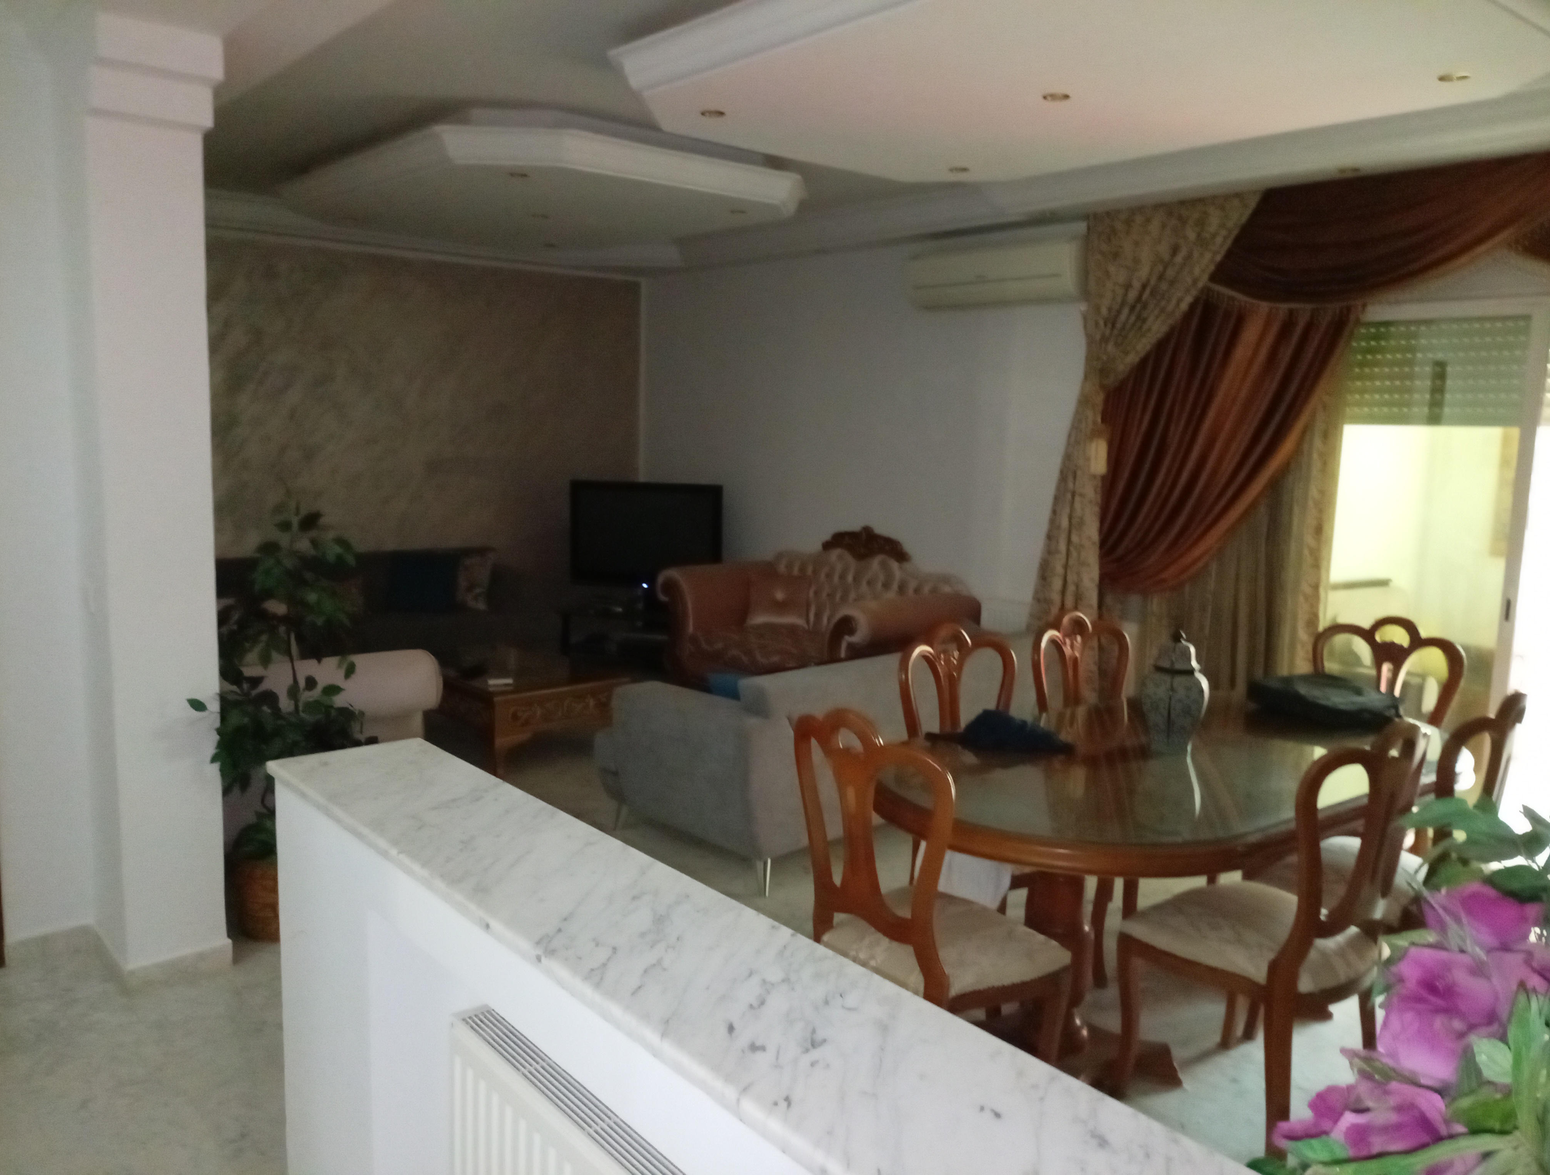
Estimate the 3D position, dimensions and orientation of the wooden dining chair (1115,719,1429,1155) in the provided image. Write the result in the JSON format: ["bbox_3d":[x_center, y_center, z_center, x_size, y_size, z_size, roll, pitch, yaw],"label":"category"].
[{"bbox_3d":[1.220,0.787,2.784,0.493,1.060,0.556,-4,10,-33],"label":"wooden dining chair"}]

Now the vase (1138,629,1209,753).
[{"bbox_3d":[1.147,0.282,3.218,0.197,0.330,0.197,-5,11,-38],"label":"vase"}]

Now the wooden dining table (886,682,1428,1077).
[{"bbox_3d":[1.099,0.838,3.223,1.953,0.773,1.073,-5,11,-38],"label":"wooden dining table"}]

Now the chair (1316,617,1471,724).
[{"bbox_3d":[1.910,0.639,3.753,0.555,1.055,0.505,-6,11,-42],"label":"chair"}]

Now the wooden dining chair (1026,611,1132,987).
[{"bbox_3d":[1.134,0.654,3.687,0.493,1.060,0.556,-4,10,-34],"label":"wooden dining chair"}]

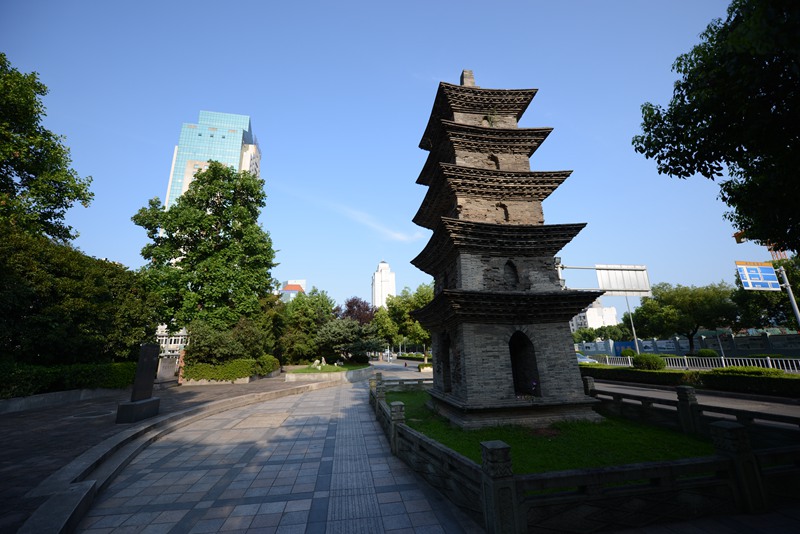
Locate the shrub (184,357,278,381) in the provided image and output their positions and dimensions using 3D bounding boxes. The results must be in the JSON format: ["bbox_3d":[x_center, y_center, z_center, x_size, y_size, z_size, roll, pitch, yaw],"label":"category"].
[{"bbox_3d":[-9.942,5.851,18.173,4.300,1.400,2.200,1,-15,-11],"label":"shrub"}]

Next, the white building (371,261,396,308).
[{"bbox_3d":[-17.771,45.564,358.581,23.000,103.000,23.000,2,-15,-12],"label":"white building"}]

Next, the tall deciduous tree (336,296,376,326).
[{"bbox_3d":[-4.469,6.393,31.450,4.700,6.800,4.600,1,-15,-8],"label":"tall deciduous tree"}]

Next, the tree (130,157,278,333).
[{"bbox_3d":[-13.152,-0.451,20.924,8.600,15.400,8.600,8,-18,-32],"label":"tree"}]

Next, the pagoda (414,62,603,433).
[{"bbox_3d":[2.911,-1.823,11.030,4.460,12.800,4.460,1,-15,-8],"label":"pagoda"}]

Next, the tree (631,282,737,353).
[{"bbox_3d":[32.216,6.036,34.908,9.800,8.600,9.400,-14,-20,39],"label":"tree"}]

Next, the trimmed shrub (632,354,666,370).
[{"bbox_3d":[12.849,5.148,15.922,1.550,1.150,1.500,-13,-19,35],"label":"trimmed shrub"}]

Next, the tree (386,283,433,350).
[{"bbox_3d":[1.635,5.059,26.587,5.200,7.200,5.200,-2,-15,3],"label":"tree"}]

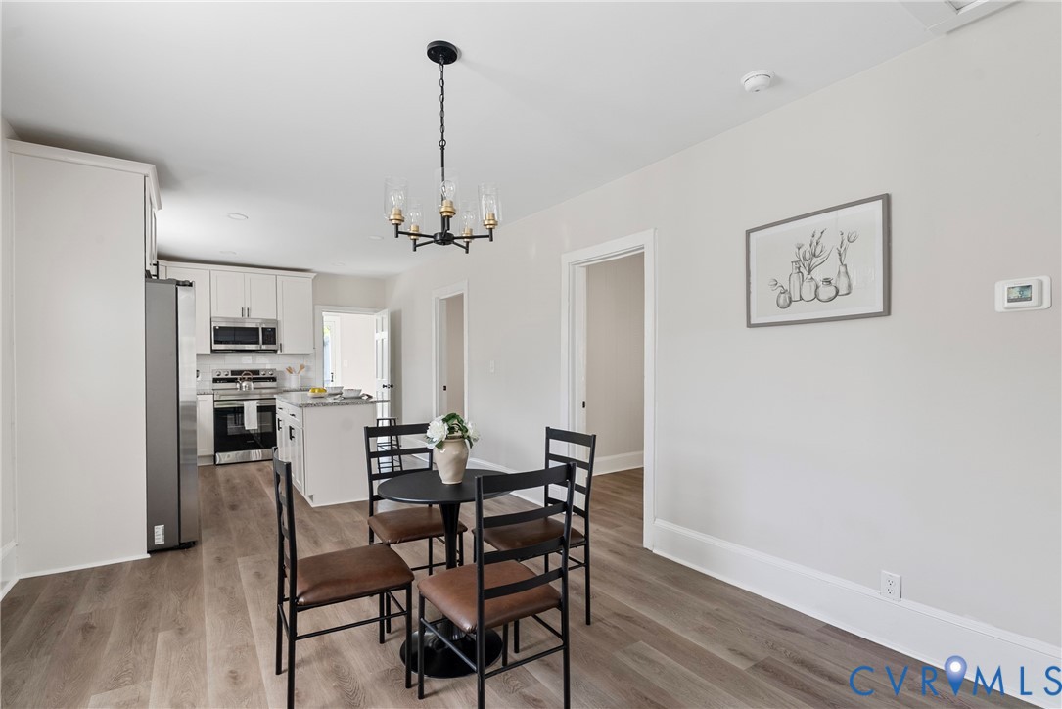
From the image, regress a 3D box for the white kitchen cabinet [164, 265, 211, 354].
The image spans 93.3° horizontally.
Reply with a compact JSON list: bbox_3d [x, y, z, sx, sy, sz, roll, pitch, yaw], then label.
[{"bbox_3d":[-4.389,-0.541,6.428,0.468,1.073,0.320,0,-1,-34],"label":"white kitchen cabinet"}]

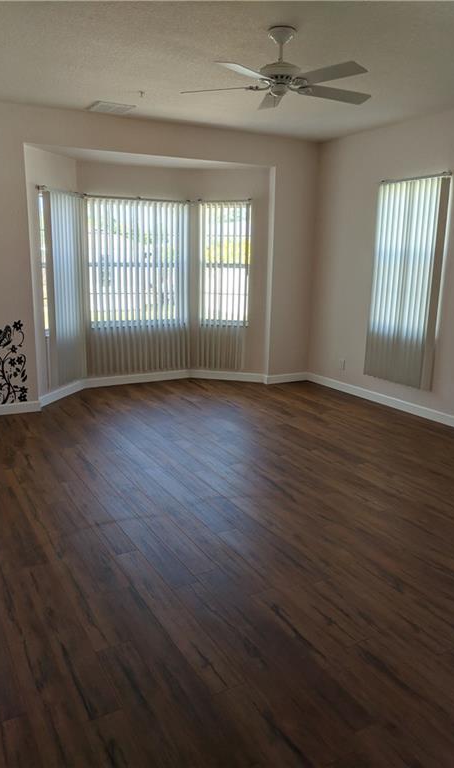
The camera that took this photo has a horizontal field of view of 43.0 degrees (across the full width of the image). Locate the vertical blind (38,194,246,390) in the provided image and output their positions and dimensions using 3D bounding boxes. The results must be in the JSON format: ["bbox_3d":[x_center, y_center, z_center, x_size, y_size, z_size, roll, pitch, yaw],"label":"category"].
[{"bbox_3d":[-0.953,-1.130,6.935,2.573,2.144,0.729,-6,15,-28],"label":"vertical blind"}]

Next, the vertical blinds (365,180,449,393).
[{"bbox_3d":[1.893,-1.063,6.166,0.106,2.157,1.017,-6,15,-28],"label":"vertical blinds"}]

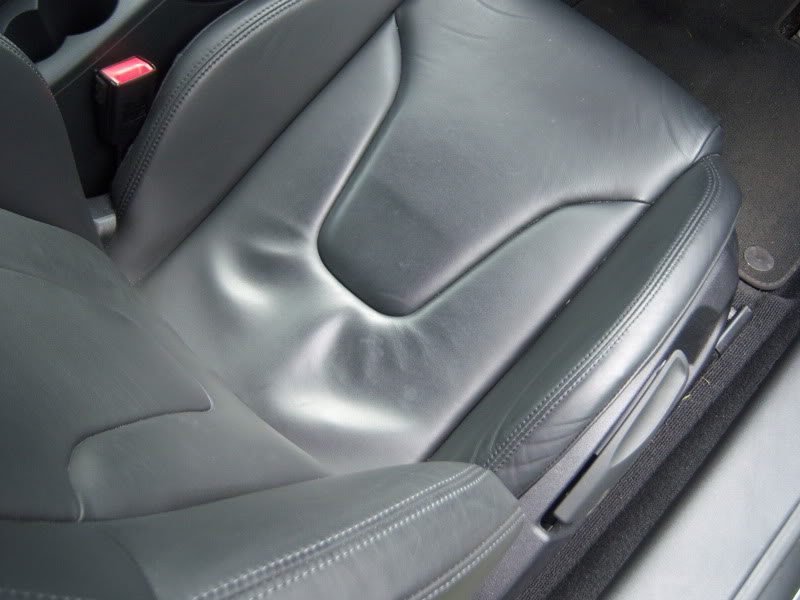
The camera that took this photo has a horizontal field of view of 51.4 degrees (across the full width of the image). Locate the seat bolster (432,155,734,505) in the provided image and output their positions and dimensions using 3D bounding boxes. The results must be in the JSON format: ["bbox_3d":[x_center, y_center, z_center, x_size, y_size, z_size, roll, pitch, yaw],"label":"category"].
[{"bbox_3d":[0.175,0.040,0.769,0.086,0.102,0.407,39,83,13],"label":"seat bolster"}]

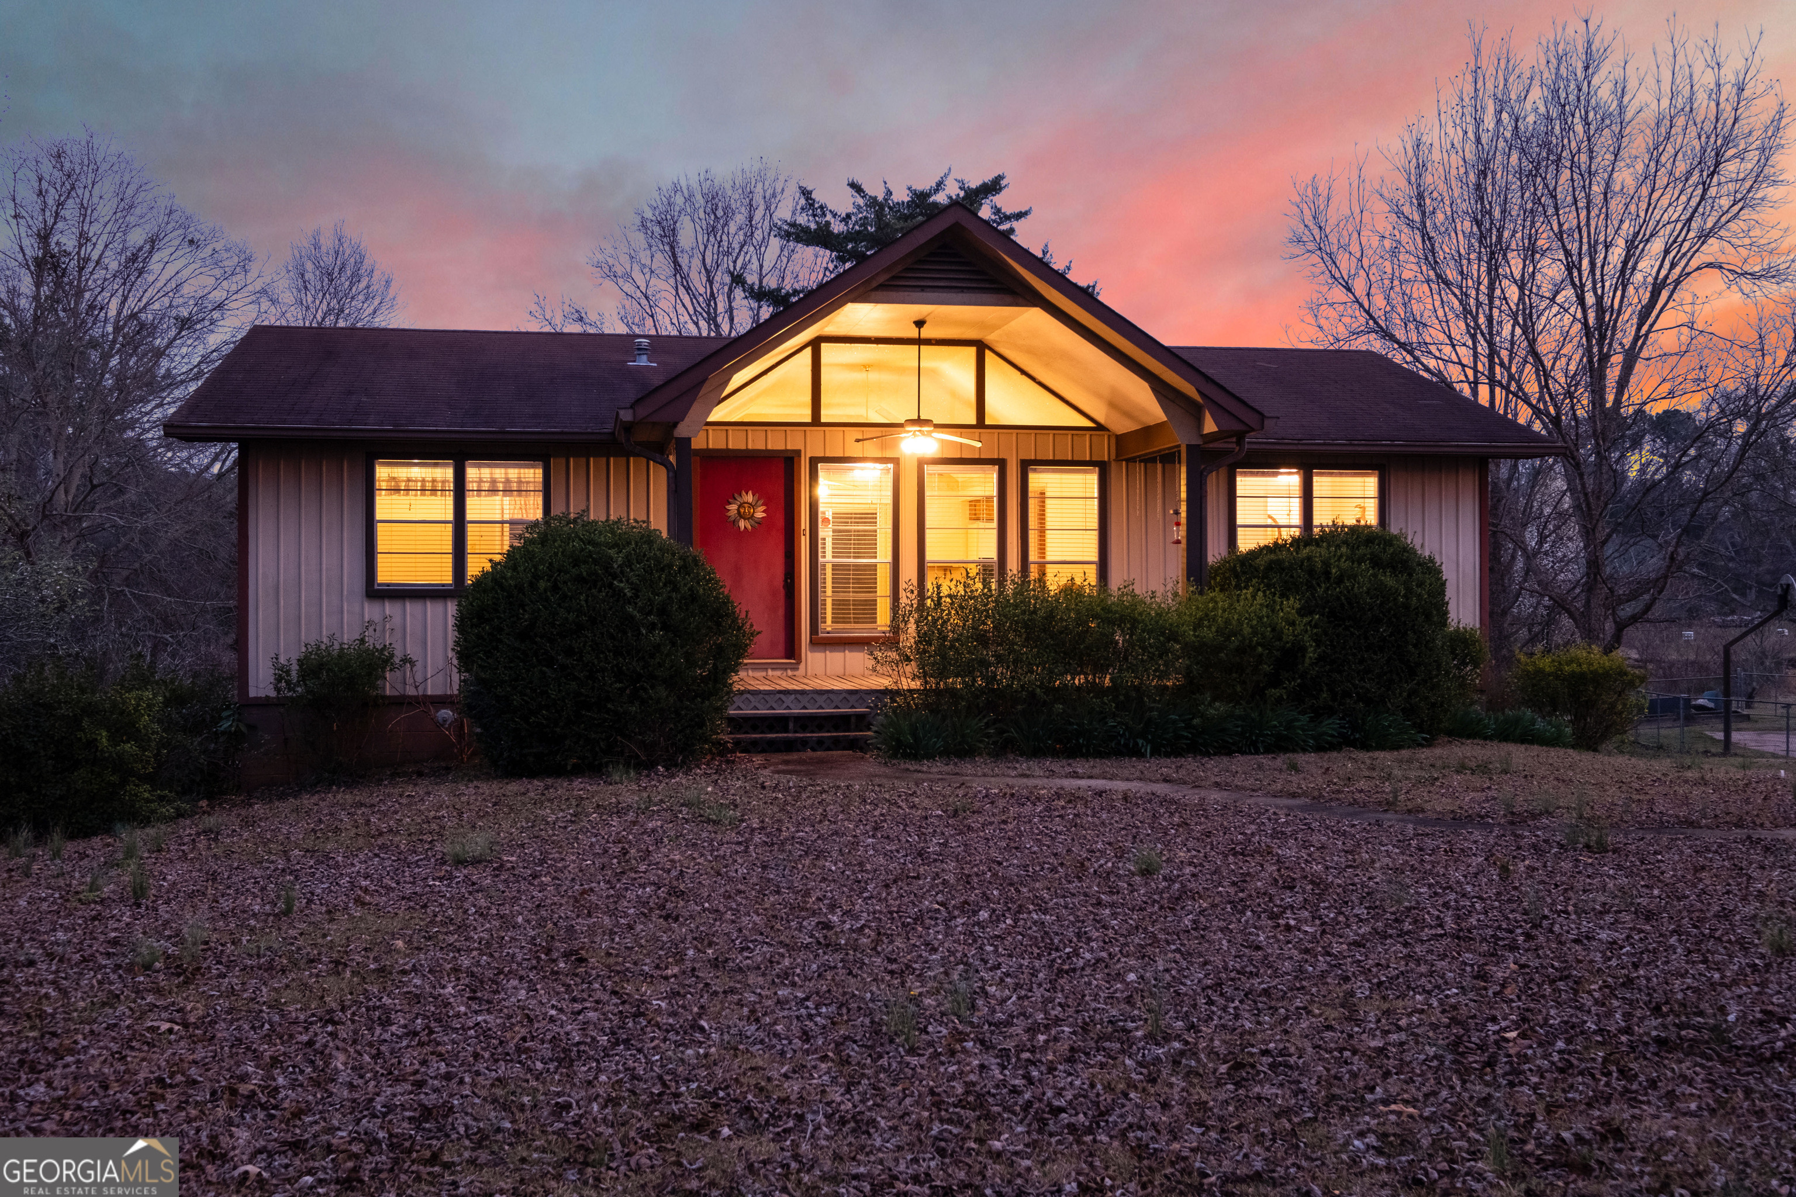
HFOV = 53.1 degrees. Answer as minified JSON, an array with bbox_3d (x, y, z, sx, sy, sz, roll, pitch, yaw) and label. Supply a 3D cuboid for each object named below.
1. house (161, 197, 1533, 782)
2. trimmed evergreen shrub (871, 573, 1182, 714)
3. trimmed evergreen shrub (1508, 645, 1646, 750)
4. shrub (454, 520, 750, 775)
[{"bbox_3d":[-0.504,-0.926,21.524,14.080,5.277,10.941,0,0,-10],"label":"house"},{"bbox_3d":[1.137,0.497,15.900,2.650,1.442,1.150,0,0,-10],"label":"trimmed evergreen shrub"},{"bbox_3d":[6.353,0.926,16.800,1.280,0.985,1.250,0,0,-10],"label":"trimmed evergreen shrub"},{"bbox_3d":[-2.504,0.383,15.300,2.500,2.200,2.450,0,0,-10],"label":"shrub"}]

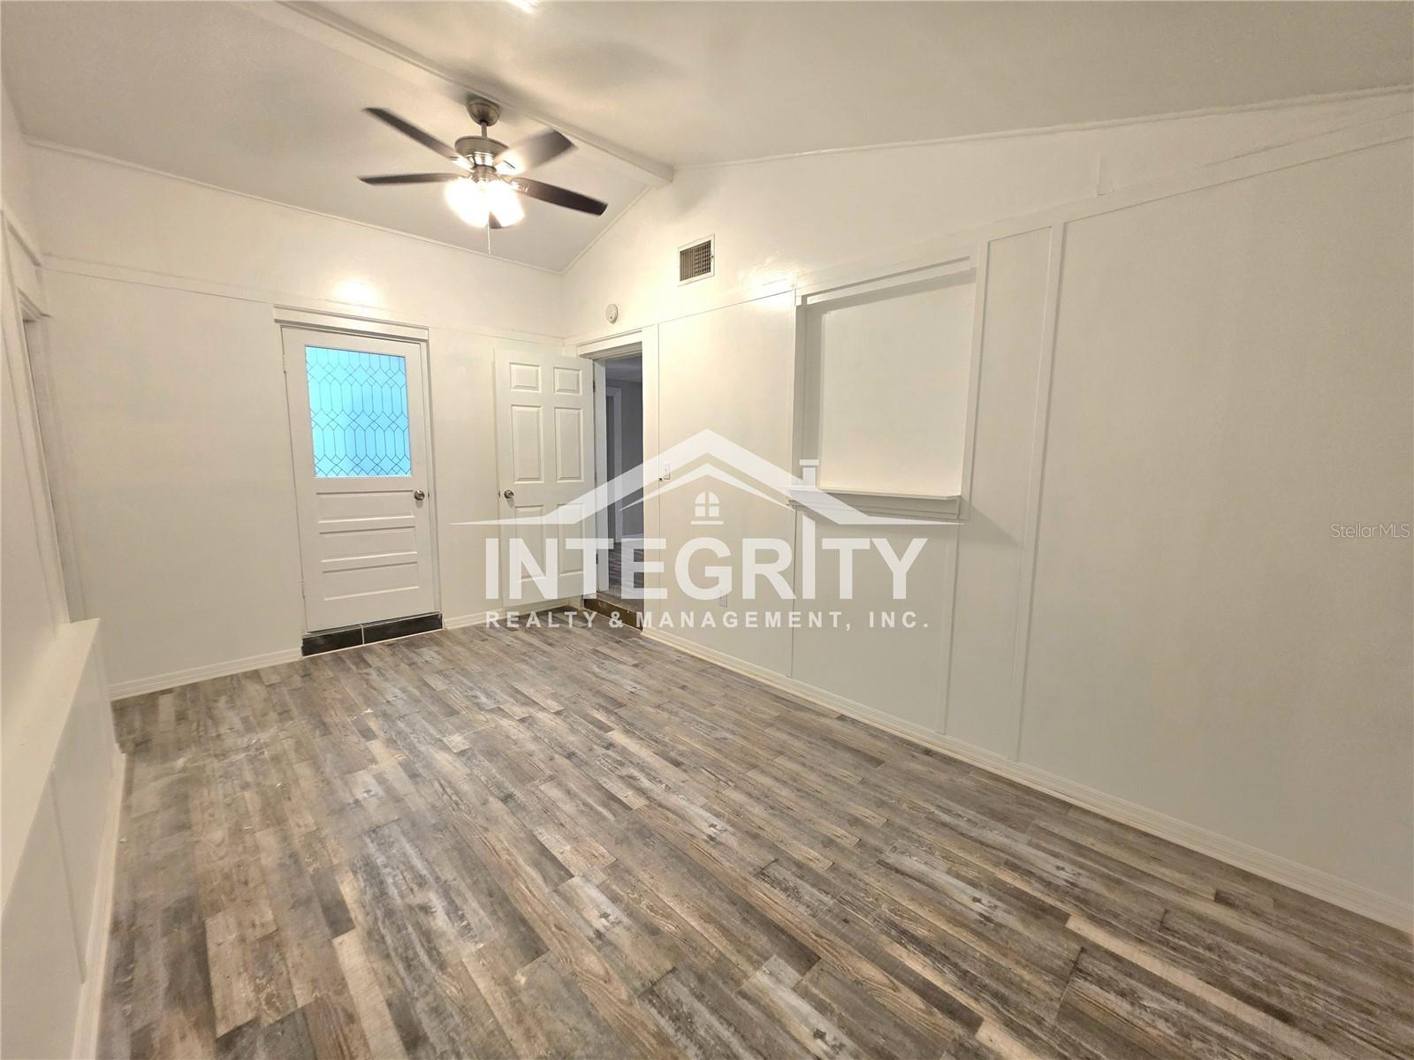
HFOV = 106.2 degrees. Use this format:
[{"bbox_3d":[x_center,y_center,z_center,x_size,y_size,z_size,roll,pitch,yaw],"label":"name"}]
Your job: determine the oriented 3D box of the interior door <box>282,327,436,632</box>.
[{"bbox_3d":[-2.435,-0.327,3.794,0.045,2.035,0.815,8,10,44],"label":"interior door"}]

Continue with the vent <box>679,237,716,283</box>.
[{"bbox_3d":[-0.080,-1.751,3.460,0.345,0.248,0.025,8,10,44],"label":"vent"}]

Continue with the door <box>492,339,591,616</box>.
[{"bbox_3d":[-1.308,-0.403,4.399,0.803,2.032,0.040,-5,9,-36],"label":"door"}]

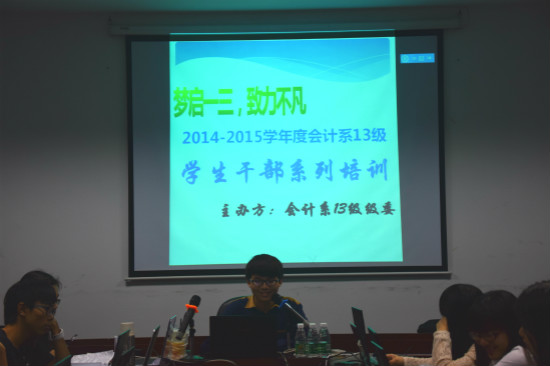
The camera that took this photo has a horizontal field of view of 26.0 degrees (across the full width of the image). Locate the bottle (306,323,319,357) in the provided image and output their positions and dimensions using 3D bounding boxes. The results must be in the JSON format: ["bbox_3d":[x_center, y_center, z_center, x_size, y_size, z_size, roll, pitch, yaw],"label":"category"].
[{"bbox_3d":[0.192,0.799,6.050,0.058,0.171,0.058,-1,-1,0],"label":"bottle"}]

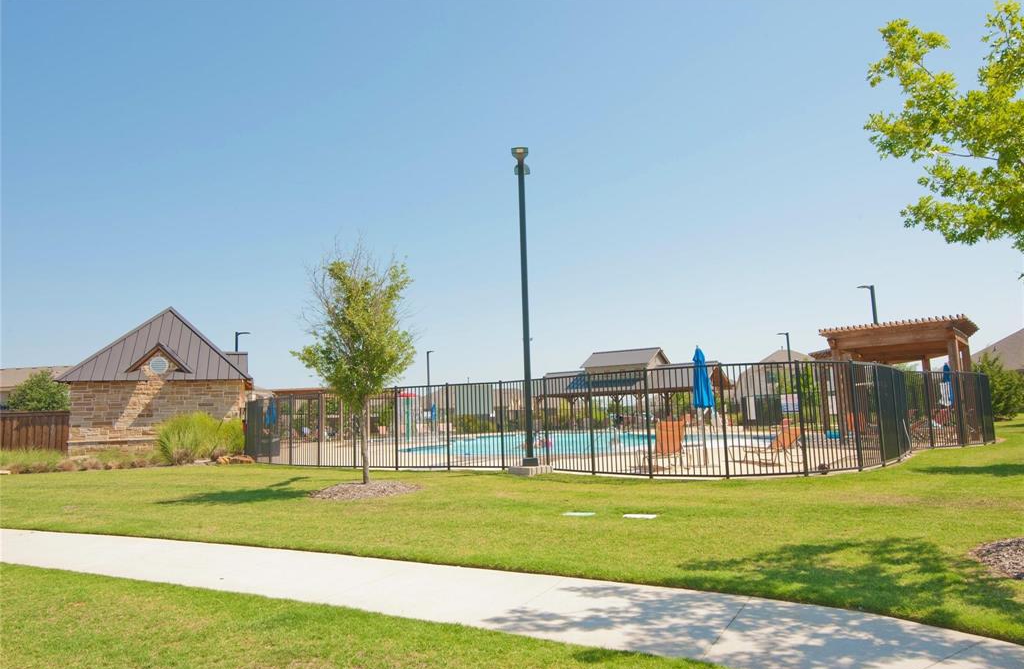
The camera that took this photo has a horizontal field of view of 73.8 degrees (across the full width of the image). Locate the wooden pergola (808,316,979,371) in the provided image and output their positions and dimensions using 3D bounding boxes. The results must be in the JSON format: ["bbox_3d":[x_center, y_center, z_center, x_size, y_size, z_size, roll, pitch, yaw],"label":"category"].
[{"bbox_3d":[12.417,1.541,21.461,3.750,3.400,4.400,-7,-9,38],"label":"wooden pergola"}]

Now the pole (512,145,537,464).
[{"bbox_3d":[0.224,-0.637,13.225,0.340,6.277,0.420,-2,-7,0],"label":"pole"}]

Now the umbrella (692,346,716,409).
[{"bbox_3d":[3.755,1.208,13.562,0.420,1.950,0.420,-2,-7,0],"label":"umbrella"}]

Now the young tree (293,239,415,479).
[{"bbox_3d":[-2.974,0.492,12.797,2.200,4.535,2.150,-2,-7,0],"label":"young tree"}]

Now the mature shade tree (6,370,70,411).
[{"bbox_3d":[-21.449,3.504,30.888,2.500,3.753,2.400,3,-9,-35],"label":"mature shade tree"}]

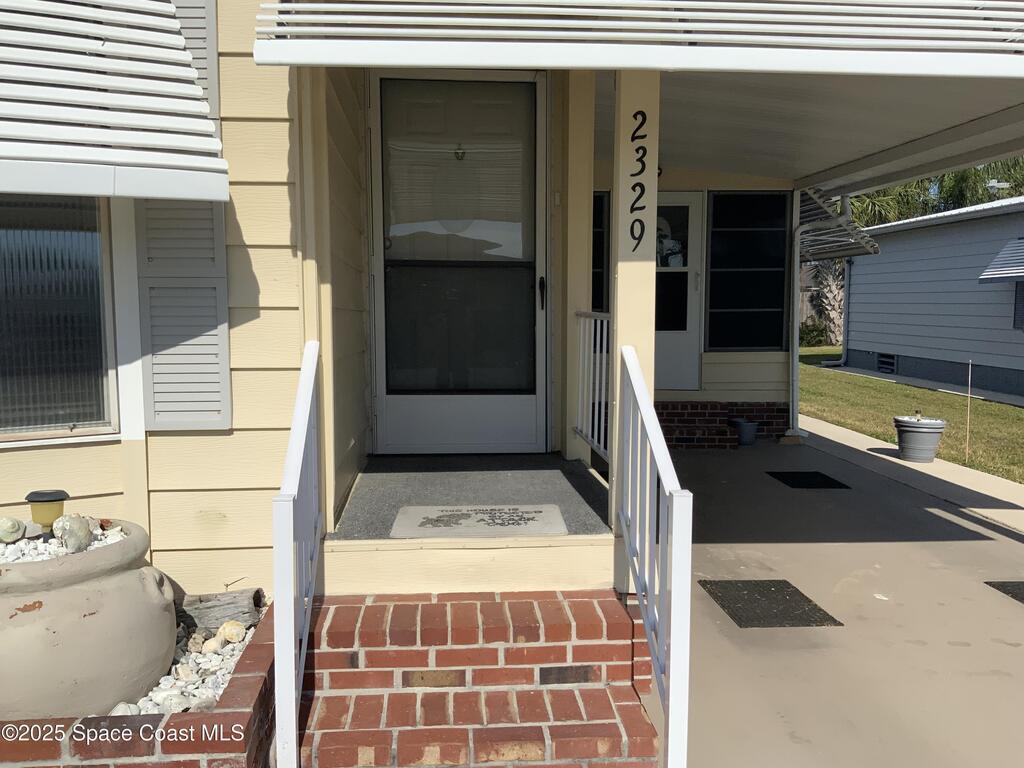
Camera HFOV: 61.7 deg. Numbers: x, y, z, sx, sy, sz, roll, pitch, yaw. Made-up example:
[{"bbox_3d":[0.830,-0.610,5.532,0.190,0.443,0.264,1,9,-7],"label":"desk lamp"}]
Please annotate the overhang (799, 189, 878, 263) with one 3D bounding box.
[{"bbox_3d":[3.356,-1.799,9.818,0.920,0.720,1.600,0,6,-4],"label":"overhang"}]

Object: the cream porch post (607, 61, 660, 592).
[{"bbox_3d":[0.437,-0.389,3.080,0.137,2.280,0.137,0,6,-4],"label":"cream porch post"}]

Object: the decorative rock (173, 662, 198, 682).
[{"bbox_3d":[-0.902,0.799,2.373,0.067,0.048,0.060,0,6,-4],"label":"decorative rock"}]

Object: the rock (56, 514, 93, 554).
[{"bbox_3d":[-1.199,0.412,2.348,0.093,0.095,0.092,0,6,-4],"label":"rock"}]

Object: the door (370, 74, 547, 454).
[{"bbox_3d":[-0.281,-0.640,4.692,0.955,2.050,0.050,0,6,-4],"label":"door"}]

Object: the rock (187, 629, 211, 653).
[{"bbox_3d":[-0.935,0.771,2.563,0.067,0.068,0.060,0,6,-4],"label":"rock"}]

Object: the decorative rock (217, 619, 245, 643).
[{"bbox_3d":[-0.863,0.763,2.645,0.087,0.067,0.078,0,6,-4],"label":"decorative rock"}]

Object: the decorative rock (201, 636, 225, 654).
[{"bbox_3d":[-0.897,0.785,2.574,0.067,0.044,0.056,0,6,-4],"label":"decorative rock"}]

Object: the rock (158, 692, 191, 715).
[{"bbox_3d":[-0.866,0.822,2.201,0.080,0.050,0.062,0,6,-4],"label":"rock"}]

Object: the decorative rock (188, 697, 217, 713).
[{"bbox_3d":[-0.797,0.828,2.210,0.070,0.042,0.070,0,6,-4],"label":"decorative rock"}]

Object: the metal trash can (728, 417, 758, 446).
[{"bbox_3d":[2.401,0.502,8.879,0.297,0.255,0.297,0,6,0],"label":"metal trash can"}]

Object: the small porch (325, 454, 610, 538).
[{"bbox_3d":[-0.195,0.489,3.719,0.964,0.100,1.614,0,6,-4],"label":"small porch"}]

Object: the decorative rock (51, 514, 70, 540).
[{"bbox_3d":[-1.248,0.399,2.380,0.051,0.063,0.060,0,6,-4],"label":"decorative rock"}]

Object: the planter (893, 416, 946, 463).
[{"bbox_3d":[3.782,0.523,7.997,0.435,0.380,0.435,0,6,-4],"label":"planter"}]

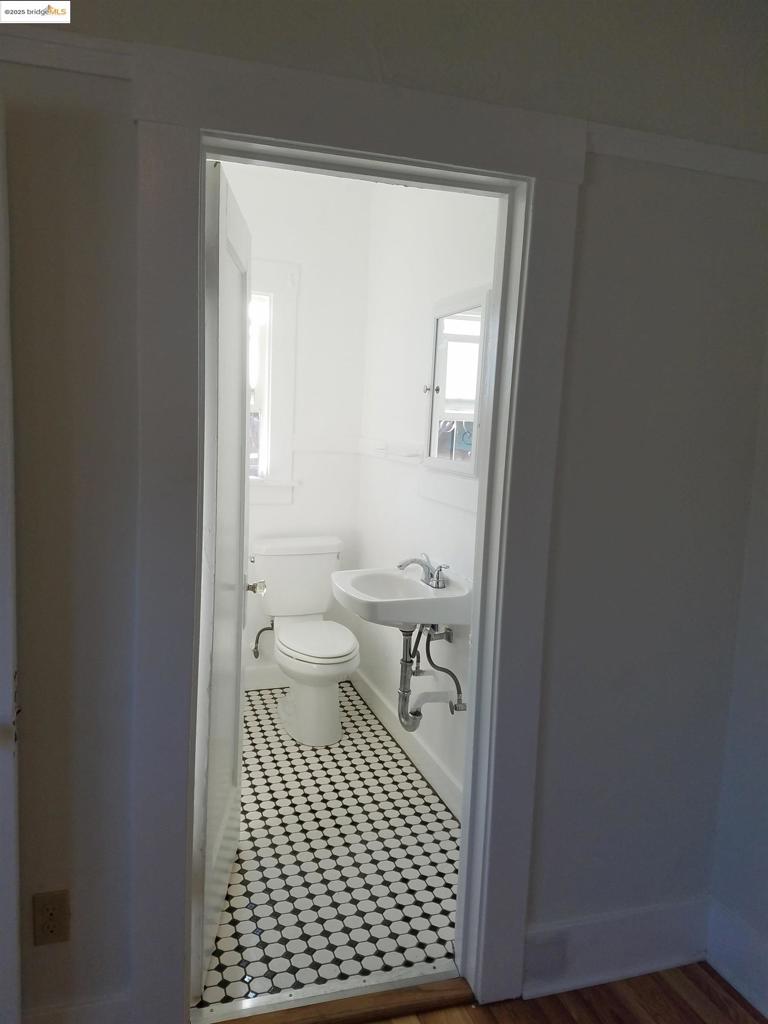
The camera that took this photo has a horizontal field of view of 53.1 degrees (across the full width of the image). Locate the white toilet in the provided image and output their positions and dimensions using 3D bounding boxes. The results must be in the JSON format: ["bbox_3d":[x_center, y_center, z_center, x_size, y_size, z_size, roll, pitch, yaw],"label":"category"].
[{"bbox_3d":[-0.358,0.576,3.528,0.440,0.792,0.750,-1,8,-19],"label":"white toilet"}]

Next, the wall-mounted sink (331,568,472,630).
[{"bbox_3d":[0.038,0.315,2.825,0.393,0.180,0.480,-1,8,-19],"label":"wall-mounted sink"}]

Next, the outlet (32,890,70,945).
[{"bbox_3d":[-0.674,0.823,1.558,0.071,0.115,0.008,0,8,-18],"label":"outlet"}]

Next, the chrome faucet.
[{"bbox_3d":[0.130,0.215,2.809,0.175,0.100,0.180,-1,8,-19],"label":"chrome faucet"}]

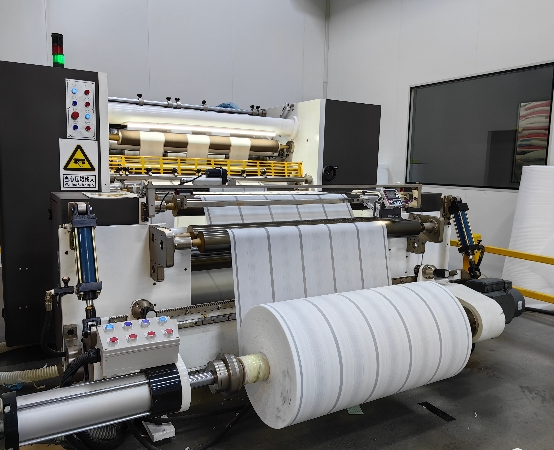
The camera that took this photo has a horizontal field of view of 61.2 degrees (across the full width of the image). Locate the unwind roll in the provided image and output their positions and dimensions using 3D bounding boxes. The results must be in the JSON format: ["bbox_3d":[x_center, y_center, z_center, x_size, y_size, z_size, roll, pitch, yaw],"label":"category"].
[{"bbox_3d":[0.382,0.573,2.225,1.001,0.503,0.503,-3,8,-31],"label":"unwind roll"}]

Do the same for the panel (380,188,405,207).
[{"bbox_3d":[0.706,-0.160,2.915,0.121,0.121,0.051,-3,-23,-31],"label":"panel"}]

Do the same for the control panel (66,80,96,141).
[{"bbox_3d":[-1.167,-0.688,2.799,0.165,0.345,0.041,-3,8,-31],"label":"control panel"}]

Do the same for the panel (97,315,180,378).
[{"bbox_3d":[-0.521,0.458,1.787,0.279,0.152,0.135,-3,22,-31],"label":"panel"}]

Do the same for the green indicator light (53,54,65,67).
[{"bbox_3d":[-1.336,-1.014,2.870,0.067,0.061,0.067,-3,8,-31],"label":"green indicator light"}]

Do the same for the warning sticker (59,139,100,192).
[{"bbox_3d":[-1.197,-0.362,2.842,0.217,0.306,0.004,-3,8,-31],"label":"warning sticker"}]

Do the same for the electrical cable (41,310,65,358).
[{"bbox_3d":[-1.003,0.491,2.101,0.097,0.205,0.061,-3,8,-31],"label":"electrical cable"}]

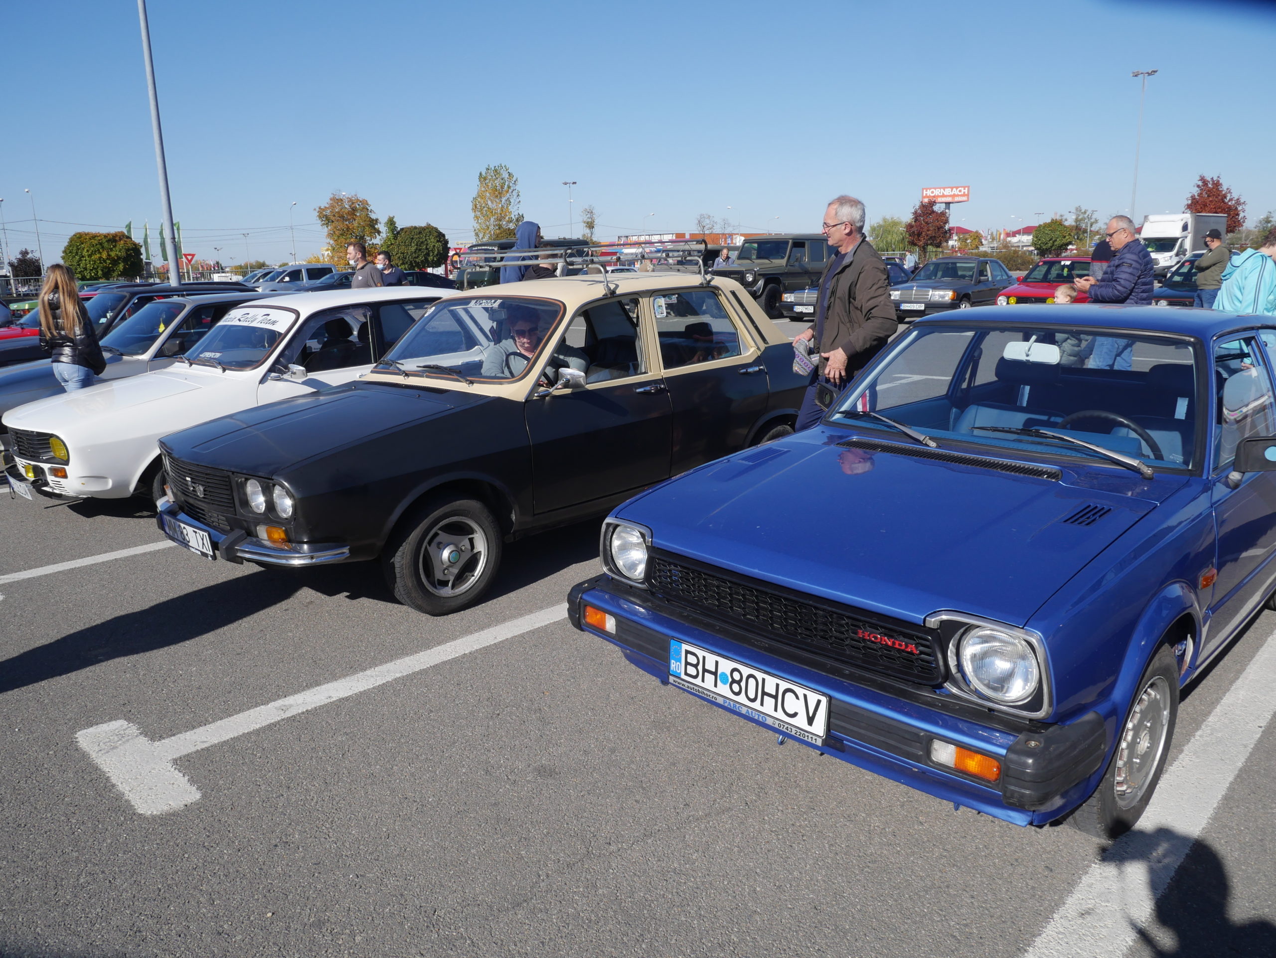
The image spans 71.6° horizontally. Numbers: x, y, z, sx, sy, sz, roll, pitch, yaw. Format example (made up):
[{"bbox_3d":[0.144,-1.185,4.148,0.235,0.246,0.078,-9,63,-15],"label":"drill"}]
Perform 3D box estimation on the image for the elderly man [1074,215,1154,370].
[{"bbox_3d":[3.646,-1.106,6.852,0.530,1.770,0.520,5,15,22],"label":"elderly man"}]

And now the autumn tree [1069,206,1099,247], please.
[{"bbox_3d":[42.826,-23.278,85.711,3.600,6.076,3.600,-1,14,0],"label":"autumn tree"}]

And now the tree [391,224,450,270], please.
[{"bbox_3d":[-12.090,-12.400,50.472,3.000,4.033,3.000,-1,14,0],"label":"tree"}]

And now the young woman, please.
[{"bbox_3d":[-4.232,-0.810,6.776,0.520,1.630,0.420,-2,13,-6],"label":"young woman"}]

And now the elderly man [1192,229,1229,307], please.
[{"bbox_3d":[8.087,-2.612,12.578,0.460,1.770,0.540,3,15,17],"label":"elderly man"}]

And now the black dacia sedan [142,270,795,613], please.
[{"bbox_3d":[-0.399,-0.434,5.135,1.640,1.440,4.340,12,19,43],"label":"black dacia sedan"}]

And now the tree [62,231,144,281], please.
[{"bbox_3d":[-29.218,-11.692,48.479,3.857,3.451,3.857,-9,16,-29],"label":"tree"}]

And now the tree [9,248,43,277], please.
[{"bbox_3d":[-60.328,-20.831,87.279,2.768,3.623,2.768,-10,17,-33],"label":"tree"}]

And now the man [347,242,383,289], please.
[{"bbox_3d":[-2.972,-1.695,9.795,0.380,1.800,0.520,-7,14,-26],"label":"man"}]

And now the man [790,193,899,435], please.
[{"bbox_3d":[1.010,-0.472,4.404,0.430,1.790,0.550,-6,14,-19],"label":"man"}]

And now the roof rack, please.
[{"bbox_3d":[-0.317,-1.191,5.005,1.080,0.270,1.120,-14,19,-42],"label":"roof rack"}]

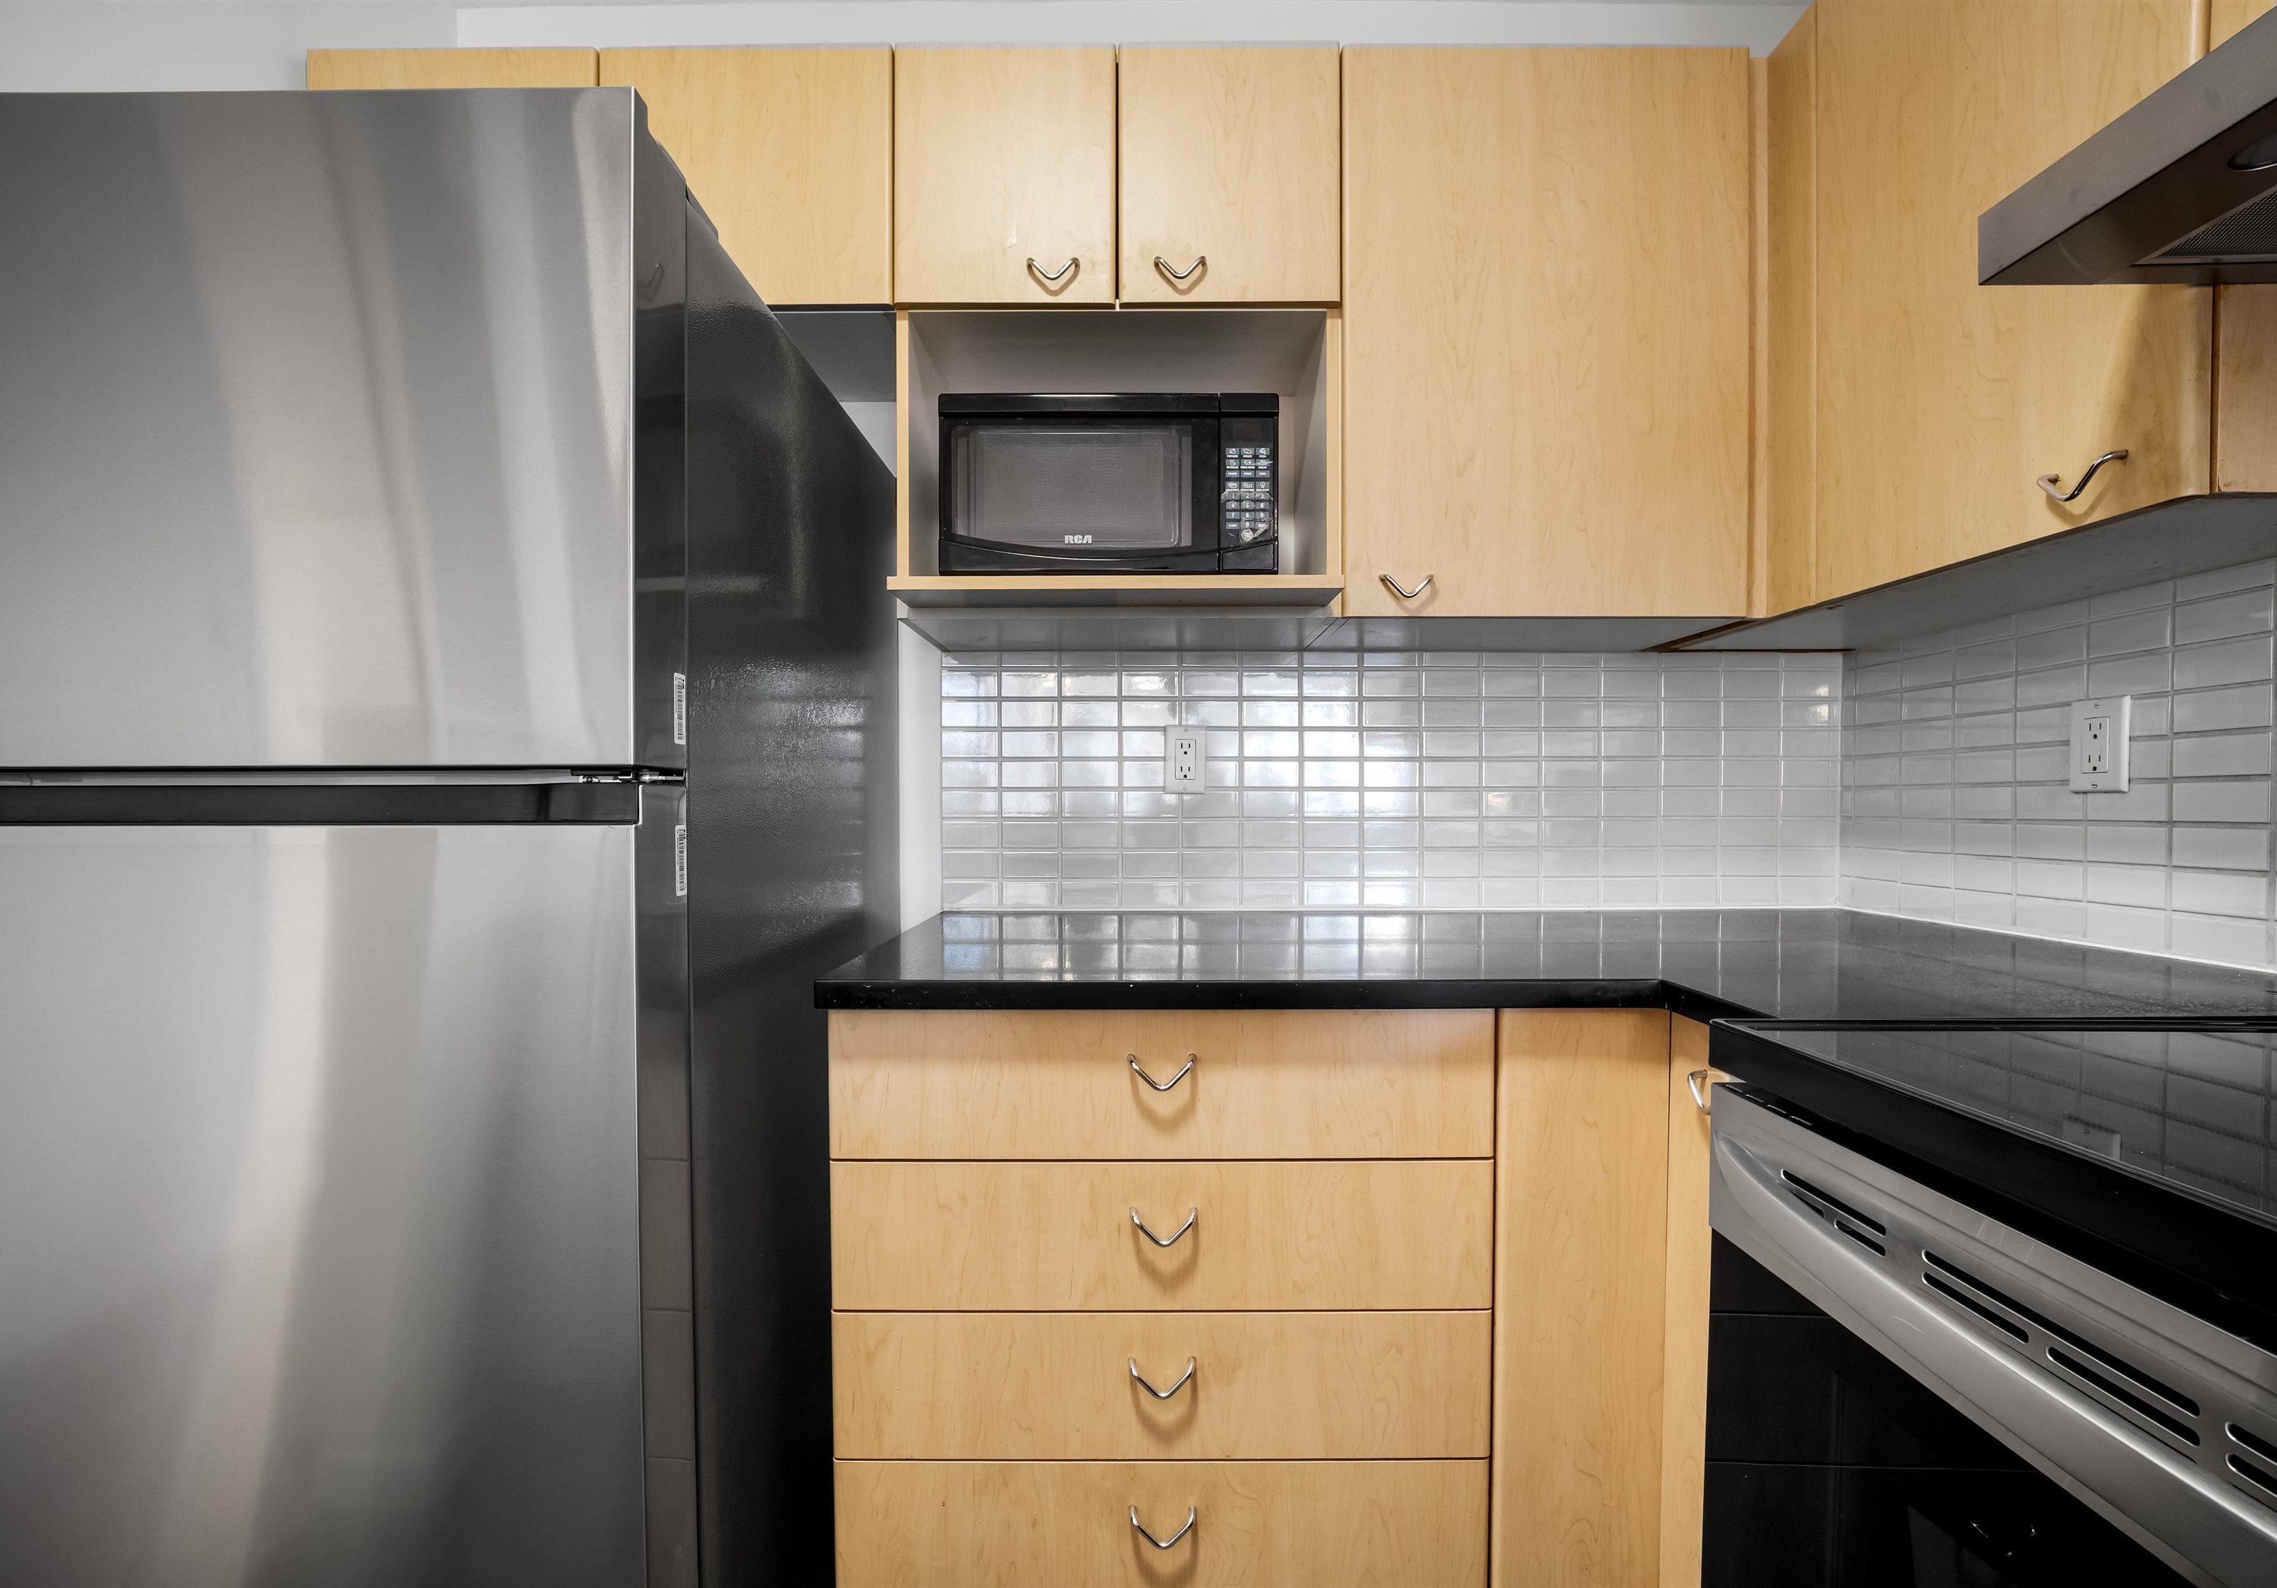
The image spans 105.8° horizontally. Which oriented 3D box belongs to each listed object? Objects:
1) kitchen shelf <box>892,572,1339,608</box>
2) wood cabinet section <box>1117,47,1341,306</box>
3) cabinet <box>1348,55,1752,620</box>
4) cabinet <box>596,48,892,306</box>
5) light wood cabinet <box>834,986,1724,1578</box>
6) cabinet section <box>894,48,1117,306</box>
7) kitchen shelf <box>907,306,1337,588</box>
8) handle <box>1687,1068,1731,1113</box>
[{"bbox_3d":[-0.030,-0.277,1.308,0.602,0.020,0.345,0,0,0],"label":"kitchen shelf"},{"bbox_3d":[0.127,-0.871,1.363,0.315,0.366,0.295,0,-1,0],"label":"wood cabinet section"},{"bbox_3d":[0.580,-0.656,1.363,0.581,0.809,0.283,0,0,0],"label":"cabinet"},{"bbox_3d":[-0.558,-0.876,1.363,0.418,0.367,0.283,0,0,0],"label":"cabinet"},{"bbox_3d":[0.132,0.641,1.205,0.937,0.818,0.570,0,0,0],"label":"light wood cabinet"},{"bbox_3d":[-0.189,-0.871,1.363,0.314,0.366,0.295,0,-1,0],"label":"cabinet section"},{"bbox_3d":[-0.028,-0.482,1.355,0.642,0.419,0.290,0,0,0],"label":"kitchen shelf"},{"bbox_3d":[0.571,0.301,0.846,0.025,0.042,0.074,0,0,0],"label":"handle"}]

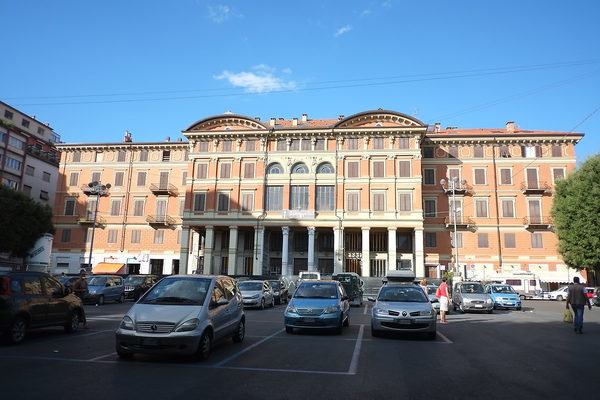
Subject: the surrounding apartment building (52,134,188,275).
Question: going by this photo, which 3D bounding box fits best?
[{"bbox_3d":[-24.647,2.615,69.535,20.500,21.800,13.000,0,-10,6],"label":"surrounding apartment building"}]

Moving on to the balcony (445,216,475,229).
[{"bbox_3d":[18.609,2.677,52.989,2.821,1.260,1.000,0,-11,7],"label":"balcony"}]

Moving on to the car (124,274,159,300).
[{"bbox_3d":[-10.303,5.618,29.143,1.740,1.600,4.100,0,-10,7],"label":"car"}]

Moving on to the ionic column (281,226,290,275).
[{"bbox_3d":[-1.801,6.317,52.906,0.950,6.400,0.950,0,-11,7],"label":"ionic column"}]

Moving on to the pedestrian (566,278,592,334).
[{"bbox_3d":[8.996,3.450,14.670,0.680,1.770,0.460,-2,-11,18],"label":"pedestrian"}]

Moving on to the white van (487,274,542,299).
[{"bbox_3d":[25.169,10.176,53.000,5.700,2.850,2.200,0,-10,6],"label":"white van"}]

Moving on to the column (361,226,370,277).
[{"bbox_3d":[8.088,6.924,55.224,1.080,7.040,1.020,0,-10,6],"label":"column"}]

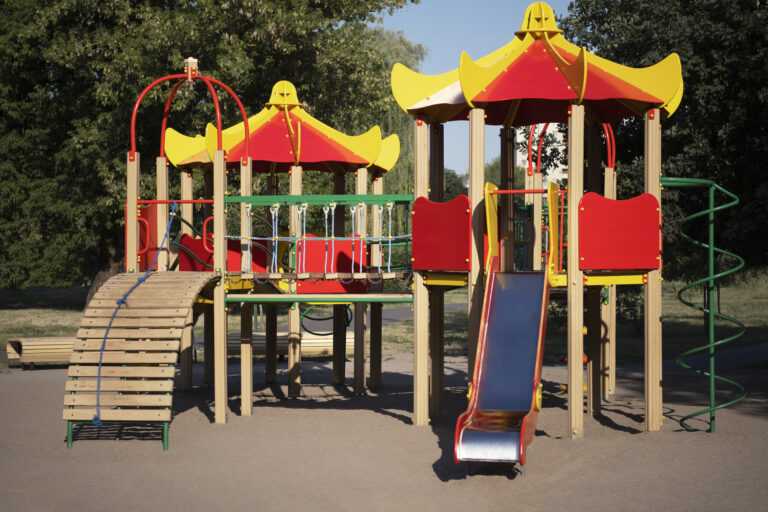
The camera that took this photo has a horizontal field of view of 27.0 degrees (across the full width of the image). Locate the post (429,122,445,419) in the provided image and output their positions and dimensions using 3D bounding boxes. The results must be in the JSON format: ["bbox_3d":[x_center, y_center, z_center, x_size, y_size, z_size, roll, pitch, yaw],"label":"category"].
[{"bbox_3d":[0.513,0.142,15.508,0.108,2.868,0.108,0,0,34],"label":"post"}]

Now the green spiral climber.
[{"bbox_3d":[2.860,0.432,14.399,0.780,2.280,0.650,0,0,12],"label":"green spiral climber"}]

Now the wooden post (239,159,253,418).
[{"bbox_3d":[-1.441,0.320,16.828,0.110,2.722,0.110,0,-1,11],"label":"wooden post"}]

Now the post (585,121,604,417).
[{"bbox_3d":[2.086,0.143,15.804,0.108,2.868,0.108,0,0,34],"label":"post"}]

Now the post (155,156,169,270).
[{"bbox_3d":[-2.213,0.296,15.972,0.108,2.563,0.108,0,0,11],"label":"post"}]

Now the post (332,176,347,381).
[{"bbox_3d":[-0.551,0.306,19.727,0.108,2.569,0.108,0,0,34],"label":"post"}]

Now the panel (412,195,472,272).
[{"bbox_3d":[0.548,-0.212,15.259,0.040,0.740,1.000,0,-1,-33],"label":"panel"}]

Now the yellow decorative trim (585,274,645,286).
[{"bbox_3d":[2.170,0.233,14.968,0.760,0.085,0.045,0,-1,-33],"label":"yellow decorative trim"}]

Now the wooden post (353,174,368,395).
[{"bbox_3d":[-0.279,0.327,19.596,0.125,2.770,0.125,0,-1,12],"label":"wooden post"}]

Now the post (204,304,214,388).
[{"bbox_3d":[-2.124,0.305,19.432,0.108,2.569,0.108,0,0,34],"label":"post"}]

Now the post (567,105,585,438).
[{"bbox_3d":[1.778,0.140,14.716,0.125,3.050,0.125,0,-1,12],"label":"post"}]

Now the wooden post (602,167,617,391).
[{"bbox_3d":[2.689,0.338,19.198,0.110,2.750,0.110,0,-1,12],"label":"wooden post"}]

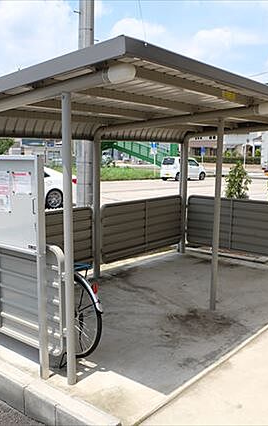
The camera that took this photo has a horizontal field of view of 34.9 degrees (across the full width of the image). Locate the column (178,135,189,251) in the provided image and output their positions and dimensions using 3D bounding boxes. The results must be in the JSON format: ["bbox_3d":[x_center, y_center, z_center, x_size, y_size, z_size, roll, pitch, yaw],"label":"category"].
[{"bbox_3d":[0.809,-0.274,6.864,0.089,1.880,0.089,7,10,40],"label":"column"}]

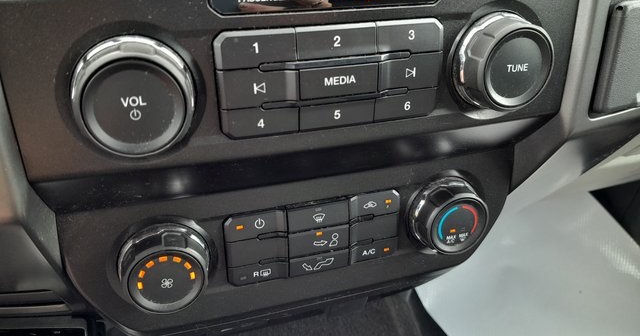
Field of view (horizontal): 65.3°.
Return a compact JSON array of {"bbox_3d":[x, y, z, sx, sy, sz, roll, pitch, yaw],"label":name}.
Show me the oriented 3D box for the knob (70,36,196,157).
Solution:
[{"bbox_3d":[-0.072,-0.026,0.195,0.047,0.047,0.018,-8,26,-16],"label":"knob"}]

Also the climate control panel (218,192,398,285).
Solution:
[{"bbox_3d":[-0.003,0.039,0.289,0.104,0.047,0.010,-8,25,-16],"label":"climate control panel"}]

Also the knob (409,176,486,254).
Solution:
[{"bbox_3d":[0.082,0.032,0.309,0.048,0.048,0.018,-8,25,-16],"label":"knob"}]

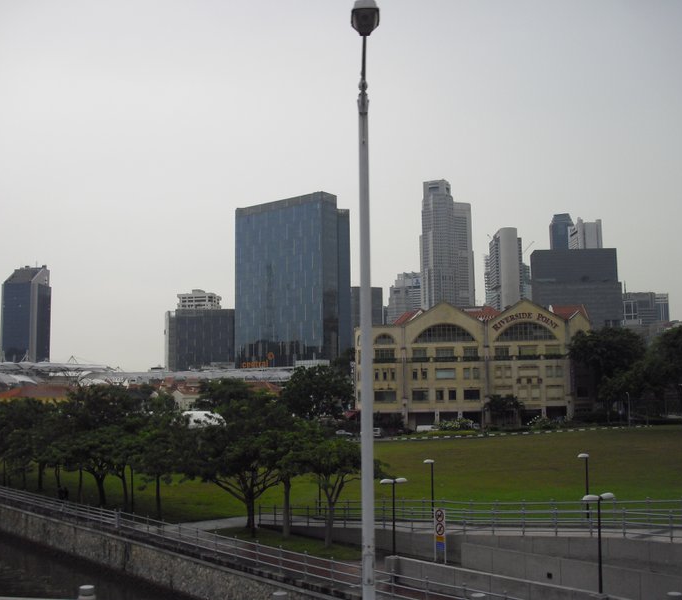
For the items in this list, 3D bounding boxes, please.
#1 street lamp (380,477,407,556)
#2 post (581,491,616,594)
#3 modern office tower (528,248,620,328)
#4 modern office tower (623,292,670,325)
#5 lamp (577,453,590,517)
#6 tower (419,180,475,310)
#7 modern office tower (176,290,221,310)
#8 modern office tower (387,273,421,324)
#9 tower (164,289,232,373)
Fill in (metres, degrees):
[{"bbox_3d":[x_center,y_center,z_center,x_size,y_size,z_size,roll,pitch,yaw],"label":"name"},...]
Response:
[{"bbox_3d":[2.364,9.674,39.014,1.350,3.380,0.400,4,-8,-39],"label":"street lamp"},{"bbox_3d":[9.064,8.515,30.712,1.300,3.400,0.400,4,-8,-39],"label":"post"},{"bbox_3d":[234.230,24.917,861.734,88.000,149.830,45.000,-1,-6,3],"label":"modern office tower"},{"bbox_3d":[320.728,49.279,913.889,44.000,110.770,40.000,-1,-6,3],"label":"modern office tower"},{"bbox_3d":[13.075,9.975,46.930,0.450,3.400,0.750,-3,-7,20],"label":"lamp"},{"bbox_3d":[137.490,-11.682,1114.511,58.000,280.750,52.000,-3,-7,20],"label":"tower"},{"bbox_3d":[-119.434,42.092,739.620,36.000,97.510,28.000,-1,-6,3],"label":"modern office tower"},{"bbox_3d":[82.516,49.173,1135.850,40.000,165.870,40.000,-3,-7,20],"label":"modern office tower"},{"bbox_3d":[-84.651,31.018,526.054,40.000,71.530,27.000,-1,-6,0],"label":"tower"}]

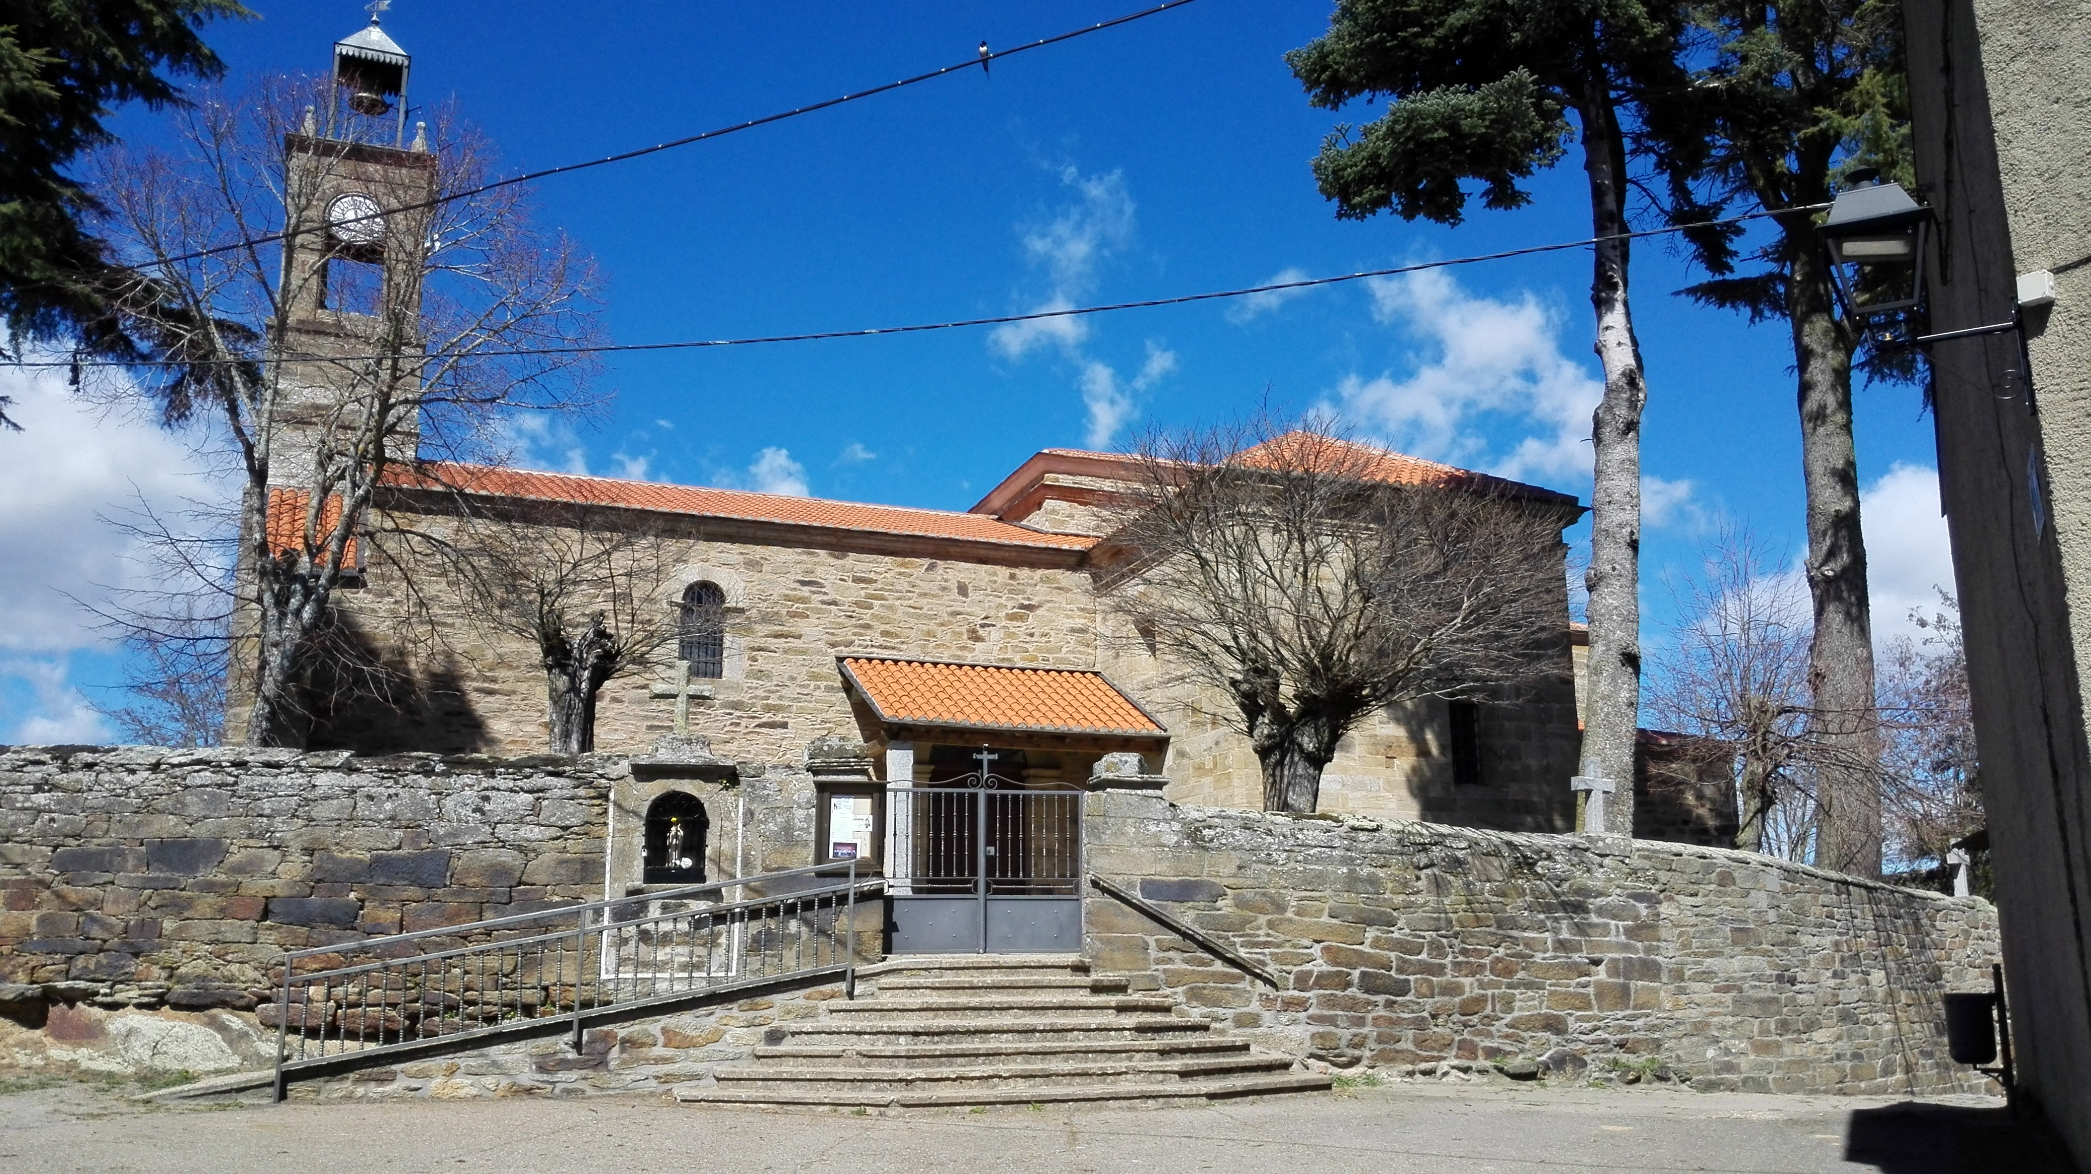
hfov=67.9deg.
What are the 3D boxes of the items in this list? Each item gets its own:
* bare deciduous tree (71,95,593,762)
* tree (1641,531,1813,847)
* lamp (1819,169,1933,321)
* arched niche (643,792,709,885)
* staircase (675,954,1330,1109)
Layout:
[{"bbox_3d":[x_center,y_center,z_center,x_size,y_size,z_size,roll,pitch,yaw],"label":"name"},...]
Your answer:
[{"bbox_3d":[-7.750,-1.171,16.830,5.400,9.300,5.100,0,-11,0],"label":"bare deciduous tree"},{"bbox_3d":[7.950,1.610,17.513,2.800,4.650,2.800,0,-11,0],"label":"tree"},{"bbox_3d":[3.779,-1.561,7.076,0.450,0.740,0.450,-6,-12,27],"label":"lamp"},{"bbox_3d":[-3.258,2.228,13.725,0.550,0.800,0.320,2,-11,-8],"label":"arched niche"},{"bbox_3d":[-0.336,3.574,12.688,5.150,1.020,2.200,2,-11,-10],"label":"staircase"}]

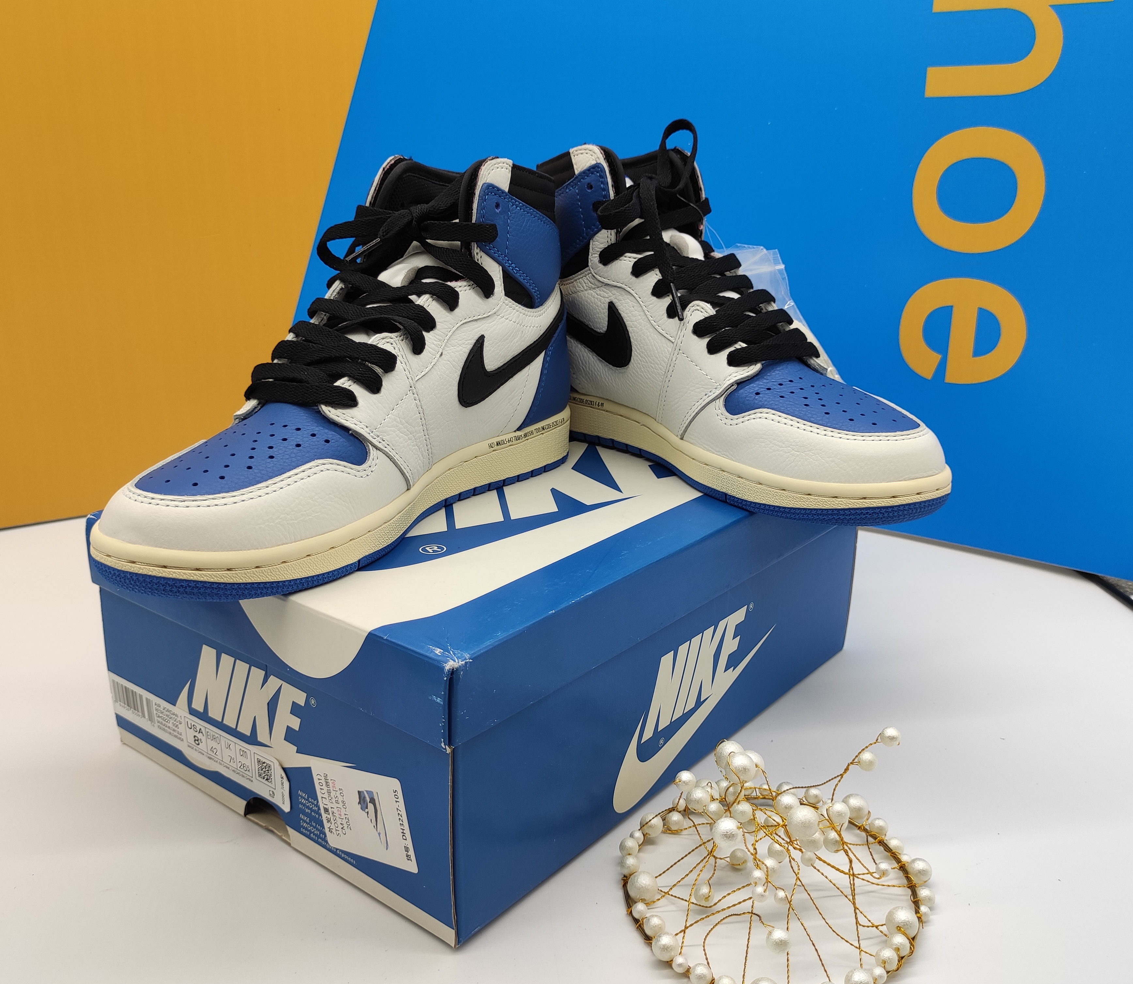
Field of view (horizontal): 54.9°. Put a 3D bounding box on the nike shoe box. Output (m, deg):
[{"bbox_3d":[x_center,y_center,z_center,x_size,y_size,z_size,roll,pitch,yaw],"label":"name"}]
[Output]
[{"bbox_3d":[-0.030,0.054,0.607,0.248,0.123,0.348,14,22,37],"label":"nike shoe box"}]

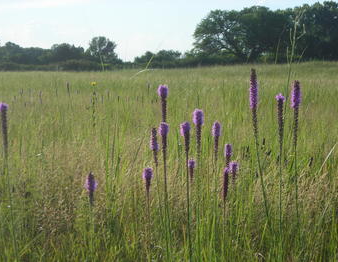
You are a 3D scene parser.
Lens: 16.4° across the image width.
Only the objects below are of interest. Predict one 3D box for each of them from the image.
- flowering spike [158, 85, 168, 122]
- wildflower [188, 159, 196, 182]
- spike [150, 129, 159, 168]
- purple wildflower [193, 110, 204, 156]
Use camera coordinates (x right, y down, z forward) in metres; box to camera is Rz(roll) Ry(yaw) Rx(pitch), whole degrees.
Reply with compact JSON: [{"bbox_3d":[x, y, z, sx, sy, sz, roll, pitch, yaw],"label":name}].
[{"bbox_3d":[-0.025,-0.119,5.200,0.047,0.175,0.046,0,3,0],"label":"flowering spike"},{"bbox_3d":[0.109,0.185,5.500,0.038,0.113,0.037,0,3,0],"label":"wildflower"},{"bbox_3d":[-0.059,0.071,4.900,0.036,0.164,0.035,0,3,0],"label":"spike"},{"bbox_3d":[0.128,0.006,5.000,0.048,0.200,0.047,0,3,0],"label":"purple wildflower"}]

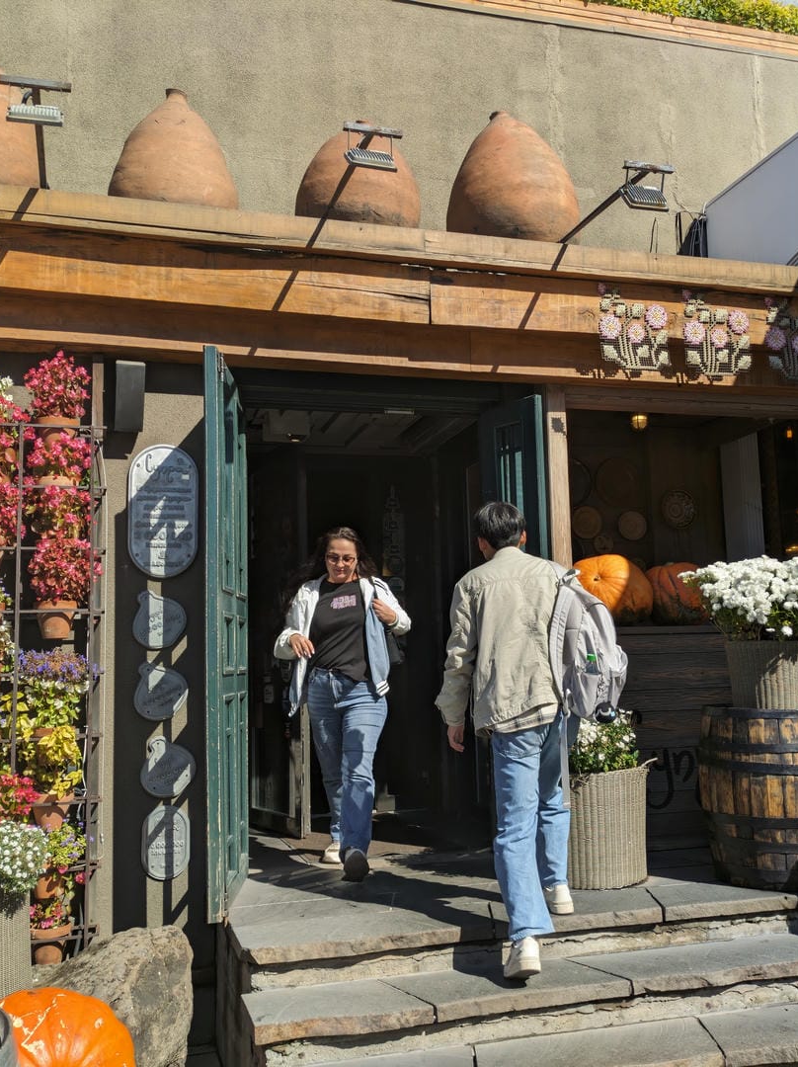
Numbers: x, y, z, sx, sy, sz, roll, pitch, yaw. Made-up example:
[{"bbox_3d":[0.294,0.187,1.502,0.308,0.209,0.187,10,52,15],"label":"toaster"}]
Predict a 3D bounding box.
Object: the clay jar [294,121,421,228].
[{"bbox_3d":[-0.207,-1.772,5.219,0.630,0.700,0.630,-1,-7,0],"label":"clay jar"}]

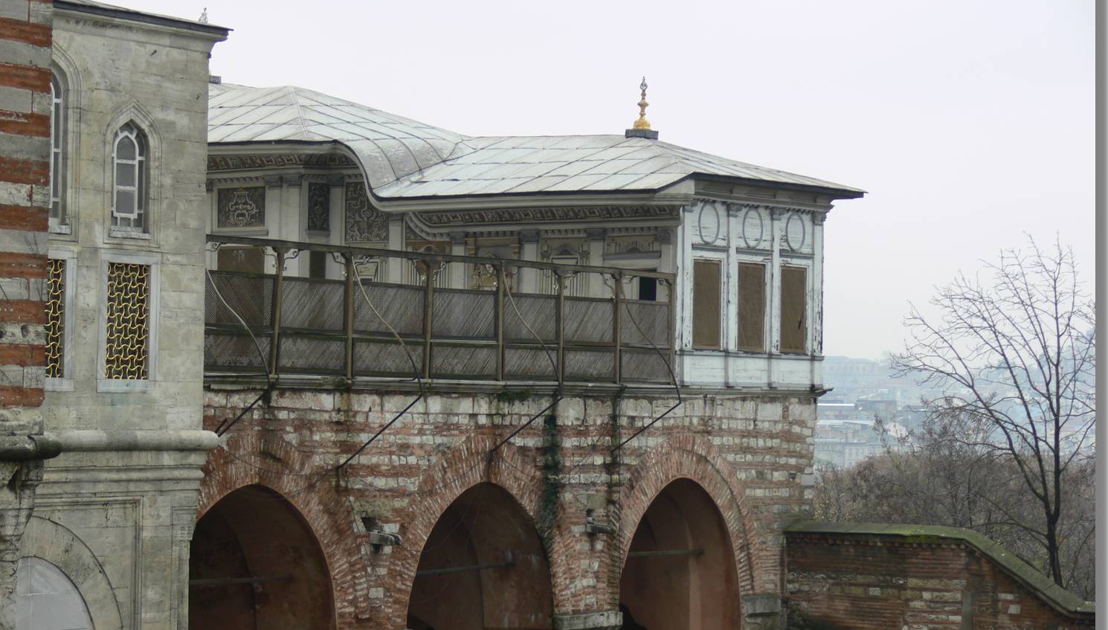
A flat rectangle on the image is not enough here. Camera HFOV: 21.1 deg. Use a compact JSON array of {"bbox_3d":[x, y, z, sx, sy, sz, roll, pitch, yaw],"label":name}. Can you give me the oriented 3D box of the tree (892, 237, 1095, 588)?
[{"bbox_3d":[11.597,2.989,73.858,6.706,9.842,6.489,1,-2,0],"label":"tree"}]

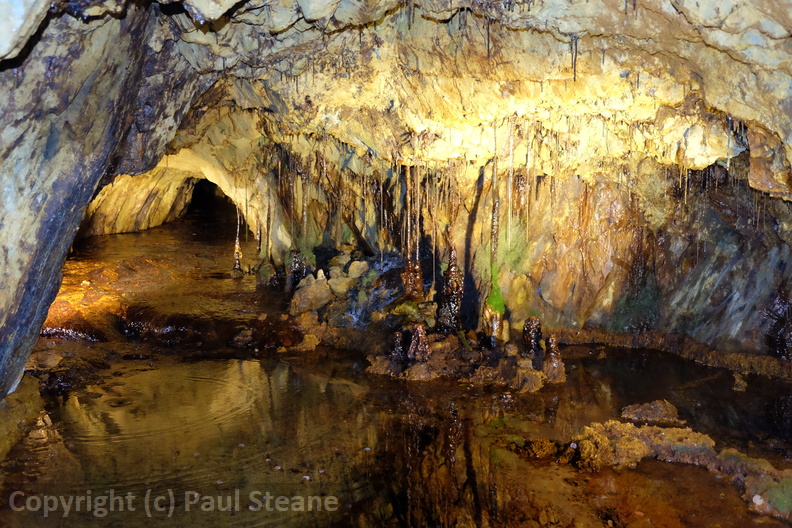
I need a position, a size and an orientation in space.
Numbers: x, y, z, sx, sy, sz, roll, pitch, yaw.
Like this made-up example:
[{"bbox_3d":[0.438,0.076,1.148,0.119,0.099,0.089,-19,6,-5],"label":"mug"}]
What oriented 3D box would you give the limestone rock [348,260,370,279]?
[{"bbox_3d":[-0.353,0.051,6.455,0.215,0.150,0.170,0,6,0],"label":"limestone rock"}]

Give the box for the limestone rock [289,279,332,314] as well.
[{"bbox_3d":[-0.748,0.286,6.075,0.360,0.290,0.270,0,6,0],"label":"limestone rock"}]

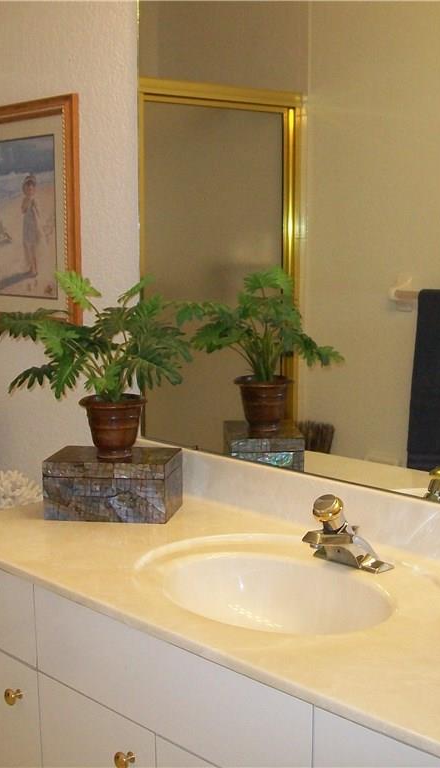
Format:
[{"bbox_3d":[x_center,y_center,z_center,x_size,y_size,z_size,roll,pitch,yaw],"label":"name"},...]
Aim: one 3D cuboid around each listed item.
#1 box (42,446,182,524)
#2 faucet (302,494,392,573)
[{"bbox_3d":[-0.220,0.208,2.218,0.252,0.120,0.162,1,8,9],"label":"box"},{"bbox_3d":[0.208,0.254,1.847,0.149,0.126,0.150,-7,11,-42],"label":"faucet"}]

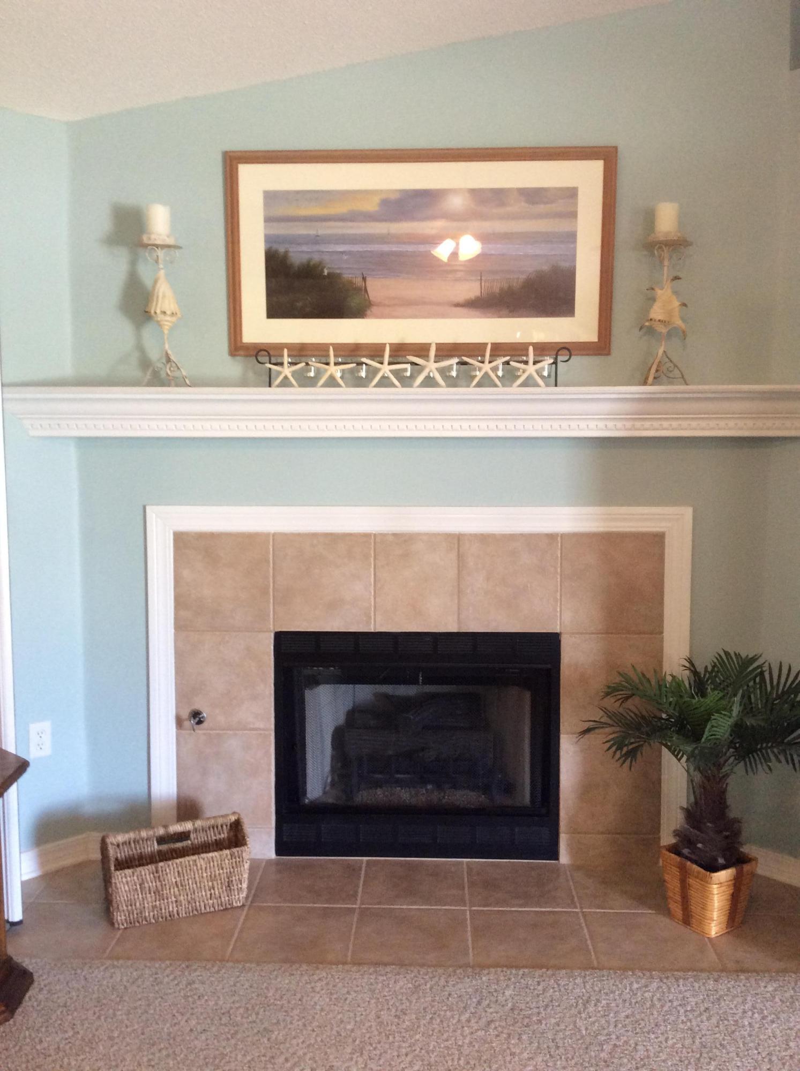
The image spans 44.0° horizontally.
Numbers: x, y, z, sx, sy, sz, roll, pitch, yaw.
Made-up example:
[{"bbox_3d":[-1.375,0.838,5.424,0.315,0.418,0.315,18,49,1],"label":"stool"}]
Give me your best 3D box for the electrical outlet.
[{"bbox_3d":[-1.175,0.670,3.237,0.071,0.115,0.008,-4,6,-44],"label":"electrical outlet"}]

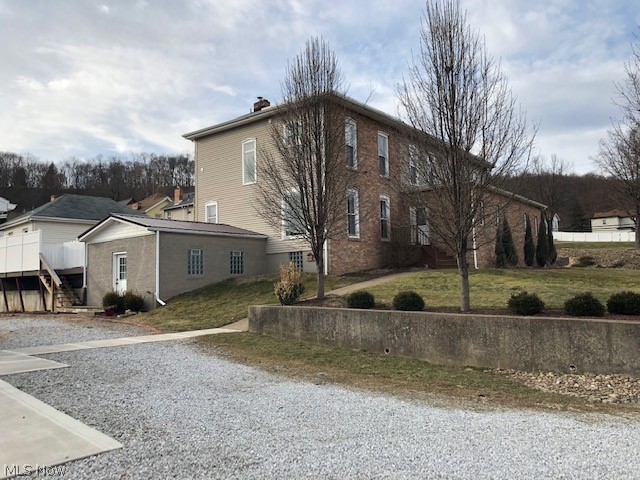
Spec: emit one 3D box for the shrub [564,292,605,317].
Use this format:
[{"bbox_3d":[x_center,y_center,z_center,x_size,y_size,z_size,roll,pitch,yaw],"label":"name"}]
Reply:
[{"bbox_3d":[3.627,0.885,7.100,0.549,0.329,0.560,-1,-5,0],"label":"shrub"}]

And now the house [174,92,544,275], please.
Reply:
[{"bbox_3d":[4.553,-1.821,32.065,13.396,8.569,20.882,-5,-6,38],"label":"house"}]

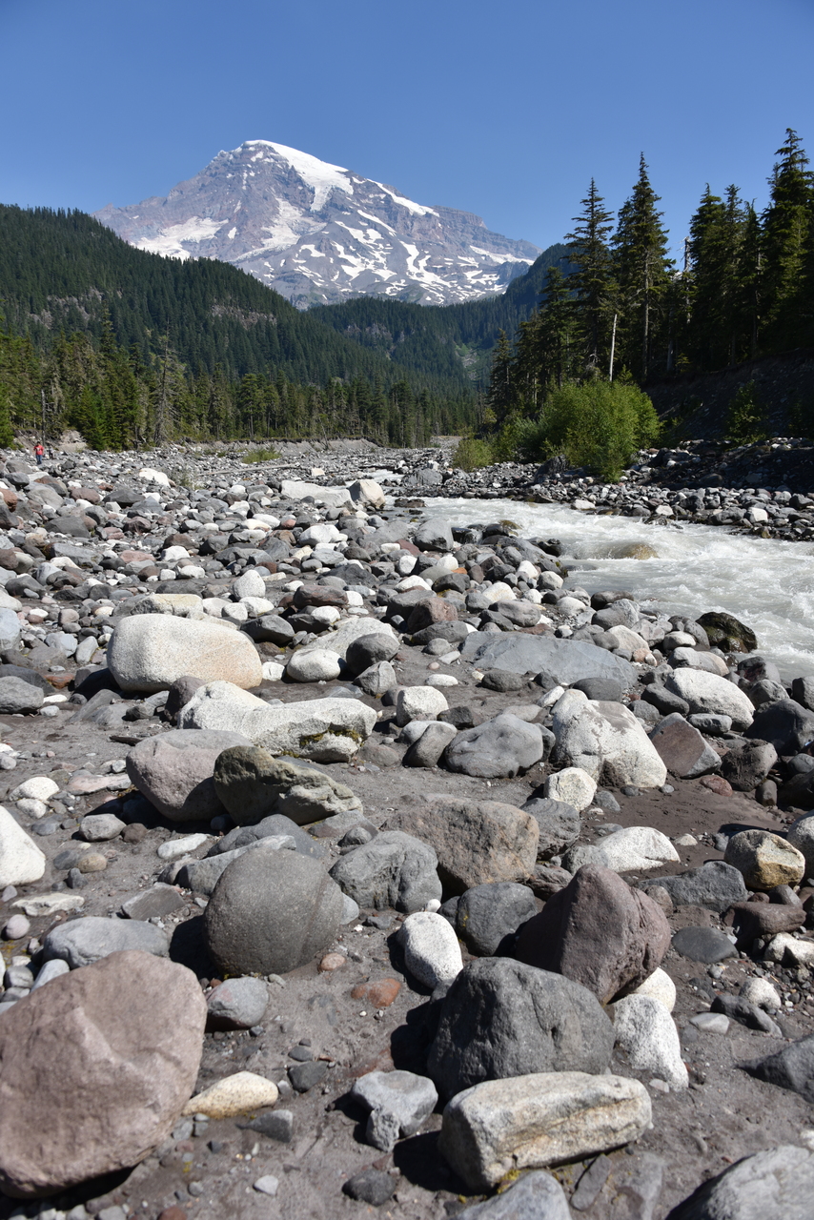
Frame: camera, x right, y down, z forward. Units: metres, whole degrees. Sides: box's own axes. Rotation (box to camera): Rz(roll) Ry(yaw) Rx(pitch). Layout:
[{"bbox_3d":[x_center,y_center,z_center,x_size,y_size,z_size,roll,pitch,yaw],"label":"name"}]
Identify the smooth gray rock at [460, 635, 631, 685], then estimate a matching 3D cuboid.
[{"bbox_3d":[0.980,0.350,6.719,1.229,0.266,0.738,6,11,34],"label":"smooth gray rock"}]

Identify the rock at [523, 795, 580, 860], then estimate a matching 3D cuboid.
[{"bbox_3d":[0.536,0.855,3.734,0.276,0.212,0.221,0,9,0],"label":"rock"}]

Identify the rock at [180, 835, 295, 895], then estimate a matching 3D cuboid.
[{"bbox_3d":[-0.536,0.827,3.052,0.405,0.186,0.194,-5,10,-30],"label":"rock"}]

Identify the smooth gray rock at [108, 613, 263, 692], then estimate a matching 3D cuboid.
[{"bbox_3d":[-1.292,0.254,5.538,0.922,0.477,0.600,1,9,8],"label":"smooth gray rock"}]

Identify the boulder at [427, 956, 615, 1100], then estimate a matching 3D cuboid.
[{"bbox_3d":[0.251,0.932,2.107,0.419,0.309,0.314,1,9,5],"label":"boulder"}]

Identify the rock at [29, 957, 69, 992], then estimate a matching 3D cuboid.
[{"bbox_3d":[-0.927,0.967,2.472,0.111,0.114,0.122,-5,10,-30],"label":"rock"}]

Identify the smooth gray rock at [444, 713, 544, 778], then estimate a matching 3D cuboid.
[{"bbox_3d":[0.401,0.629,4.370,0.455,0.290,0.341,0,9,0],"label":"smooth gray rock"}]

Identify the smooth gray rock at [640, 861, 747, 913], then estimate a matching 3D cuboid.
[{"bbox_3d":[1.004,0.981,3.370,0.382,0.132,0.248,0,9,0],"label":"smooth gray rock"}]

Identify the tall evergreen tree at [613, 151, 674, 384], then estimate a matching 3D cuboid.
[{"bbox_3d":[21.214,-29.962,83.484,5.366,18.937,5.366,0,9,0],"label":"tall evergreen tree"}]

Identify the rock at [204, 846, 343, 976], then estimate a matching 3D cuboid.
[{"bbox_3d":[-0.416,0.949,3.008,0.425,0.341,0.383,0,9,0],"label":"rock"}]

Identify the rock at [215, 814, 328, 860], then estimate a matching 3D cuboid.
[{"bbox_3d":[-0.482,0.798,3.284,0.420,0.175,0.273,0,9,0],"label":"rock"}]

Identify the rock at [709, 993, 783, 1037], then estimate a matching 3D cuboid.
[{"bbox_3d":[0.835,0.998,2.343,0.176,0.081,0.079,7,11,37],"label":"rock"}]

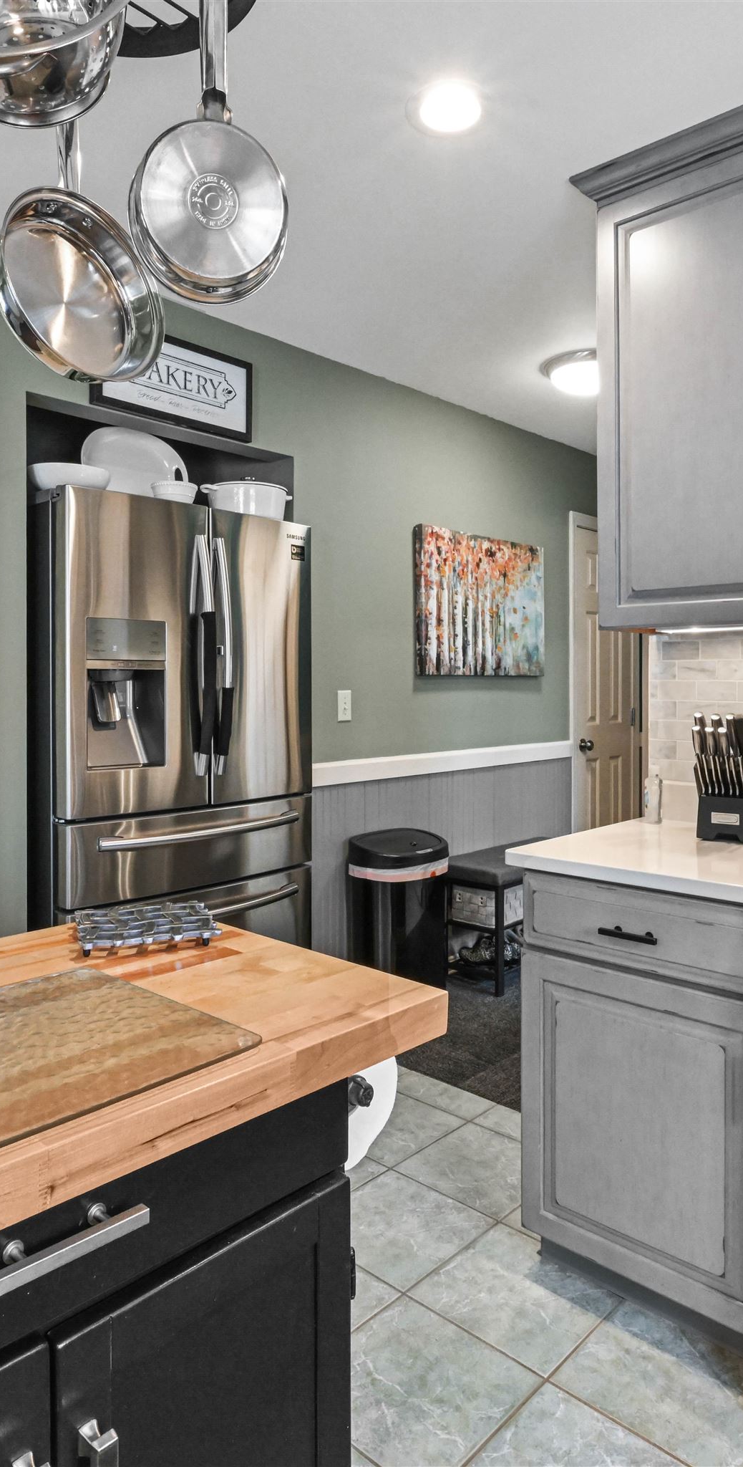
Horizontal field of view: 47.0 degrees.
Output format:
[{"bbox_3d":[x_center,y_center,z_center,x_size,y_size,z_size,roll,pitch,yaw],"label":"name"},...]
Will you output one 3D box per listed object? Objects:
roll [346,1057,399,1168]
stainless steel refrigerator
[{"bbox_3d":[-0.105,0.411,1.068,0.286,0.153,0.153,2,2,43],"label":"roll"},{"bbox_3d":[-0.785,0.207,2.897,0.831,1.818,0.920,2,2,43],"label":"stainless steel refrigerator"}]

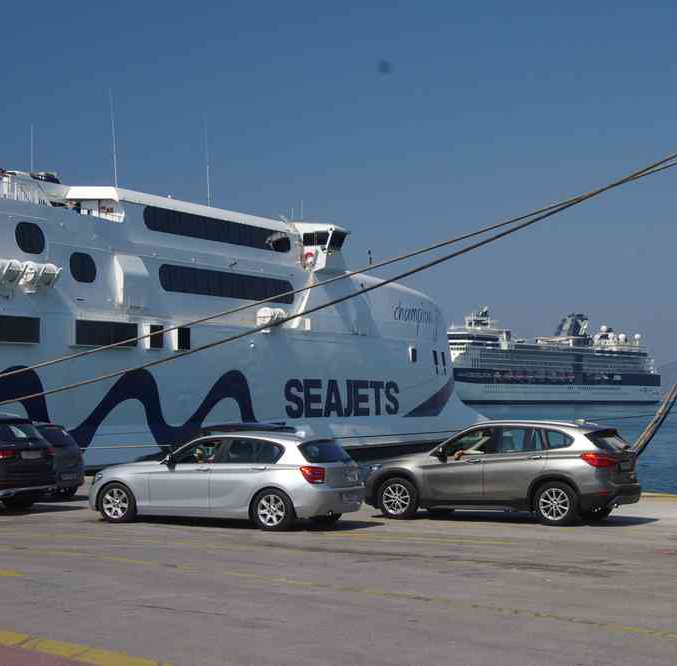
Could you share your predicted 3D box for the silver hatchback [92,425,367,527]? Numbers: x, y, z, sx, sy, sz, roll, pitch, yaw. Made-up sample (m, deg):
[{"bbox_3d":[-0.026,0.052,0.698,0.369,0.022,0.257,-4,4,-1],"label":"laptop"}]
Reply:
[{"bbox_3d":[-1.784,2.256,25.094,4.324,1.425,1.790,-1,-3,25],"label":"silver hatchback"}]

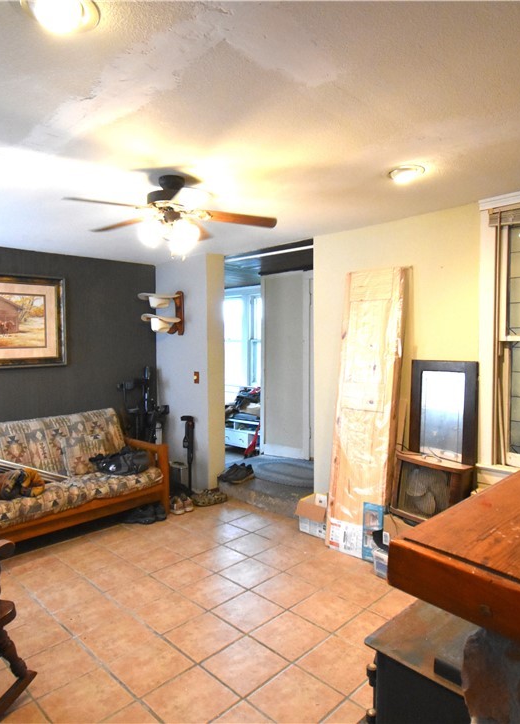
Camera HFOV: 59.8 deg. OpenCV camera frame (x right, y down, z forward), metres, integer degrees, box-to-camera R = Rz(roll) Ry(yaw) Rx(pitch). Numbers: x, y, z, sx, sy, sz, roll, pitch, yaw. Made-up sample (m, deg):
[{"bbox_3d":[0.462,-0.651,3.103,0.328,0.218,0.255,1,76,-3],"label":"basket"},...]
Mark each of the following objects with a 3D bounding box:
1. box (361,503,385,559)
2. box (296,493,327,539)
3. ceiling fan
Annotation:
[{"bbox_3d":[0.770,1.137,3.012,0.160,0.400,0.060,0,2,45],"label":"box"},{"bbox_3d":[0.471,1.206,3.513,0.300,0.245,0.280,0,2,45],"label":"box"},{"bbox_3d":[-0.528,-0.853,2.670,1.200,0.450,1.200,0,2,45],"label":"ceiling fan"}]

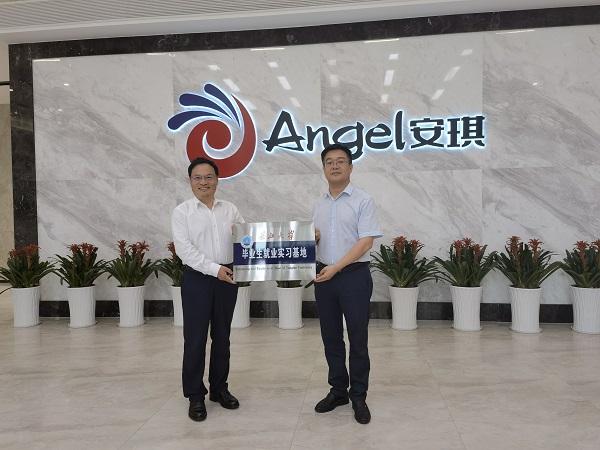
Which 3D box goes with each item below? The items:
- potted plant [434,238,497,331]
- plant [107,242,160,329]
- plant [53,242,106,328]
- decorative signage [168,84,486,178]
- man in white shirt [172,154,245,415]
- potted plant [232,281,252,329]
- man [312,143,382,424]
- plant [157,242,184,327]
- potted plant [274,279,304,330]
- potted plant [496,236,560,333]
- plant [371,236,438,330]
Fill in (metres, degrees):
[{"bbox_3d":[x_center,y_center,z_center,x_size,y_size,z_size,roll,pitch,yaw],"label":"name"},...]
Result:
[{"bbox_3d":[1.860,0.645,5.202,0.668,1.004,0.648,-1,2,7],"label":"potted plant"},{"bbox_3d":[-2.055,0.691,5.682,0.636,1.011,0.617,-1,2,7],"label":"plant"},{"bbox_3d":[-2.669,0.712,5.719,0.640,0.986,0.621,-1,2,7],"label":"plant"},{"bbox_3d":[0.238,-1.157,5.553,3.762,1.149,0.090,-1,2,7],"label":"decorative signage"},{"bbox_3d":[-0.606,0.402,3.127,0.490,1.718,0.400,-2,2,-24],"label":"man in white shirt"},{"bbox_3d":[-0.729,0.681,5.510,0.617,0.998,0.598,-1,2,7],"label":"potted plant"},{"bbox_3d":[0.311,0.353,3.074,0.470,1.790,0.400,0,2,19],"label":"man"},{"bbox_3d":[-1.385,0.683,5.609,0.639,1.009,0.620,-1,2,7],"label":"plant"},{"bbox_3d":[-0.119,0.676,5.419,0.607,0.994,0.588,-1,2,7],"label":"potted plant"},{"bbox_3d":[2.470,0.632,5.104,0.666,1.016,0.646,-1,2,7],"label":"potted plant"},{"bbox_3d":[1.172,0.643,5.269,0.699,1.028,0.660,-1,2,7],"label":"plant"}]

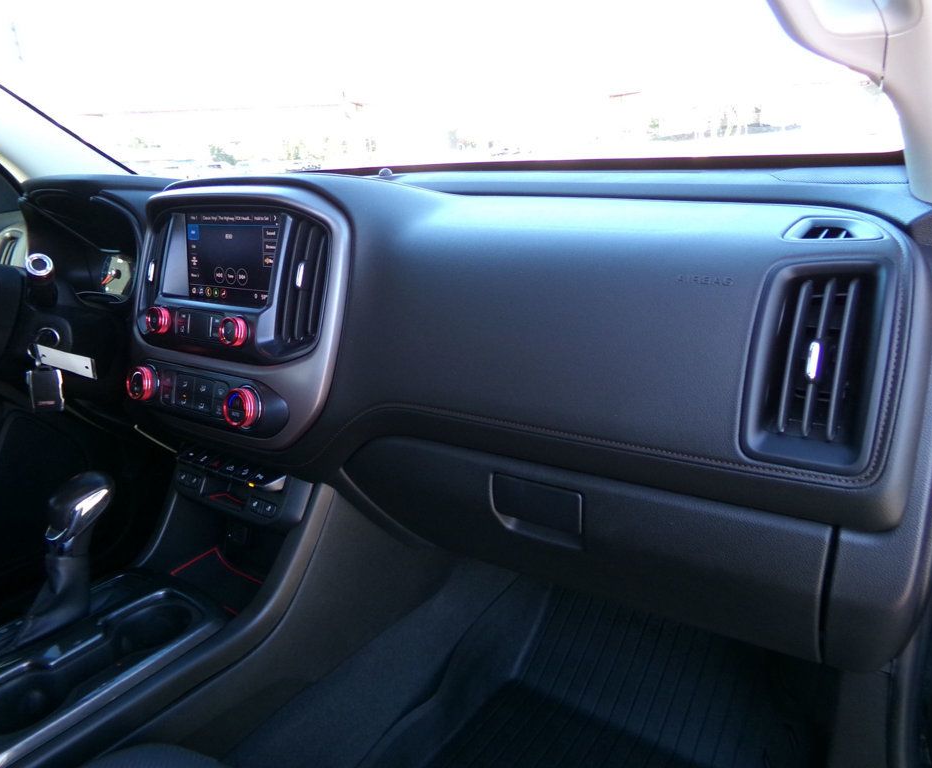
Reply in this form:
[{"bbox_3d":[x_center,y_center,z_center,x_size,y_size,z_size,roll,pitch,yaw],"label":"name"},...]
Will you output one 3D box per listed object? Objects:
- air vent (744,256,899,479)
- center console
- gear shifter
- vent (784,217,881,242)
[{"bbox_3d":[0.274,-0.015,0.557,0.092,0.160,0.045,11,6,37],"label":"air vent"},{"bbox_3d":[-0.292,-0.089,0.845,0.365,0.280,0.090,9,7,33],"label":"center console"},{"bbox_3d":[-0.455,0.187,0.790,0.052,0.155,0.110,9,8,33],"label":"gear shifter"},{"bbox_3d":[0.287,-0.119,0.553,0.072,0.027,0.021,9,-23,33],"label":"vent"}]

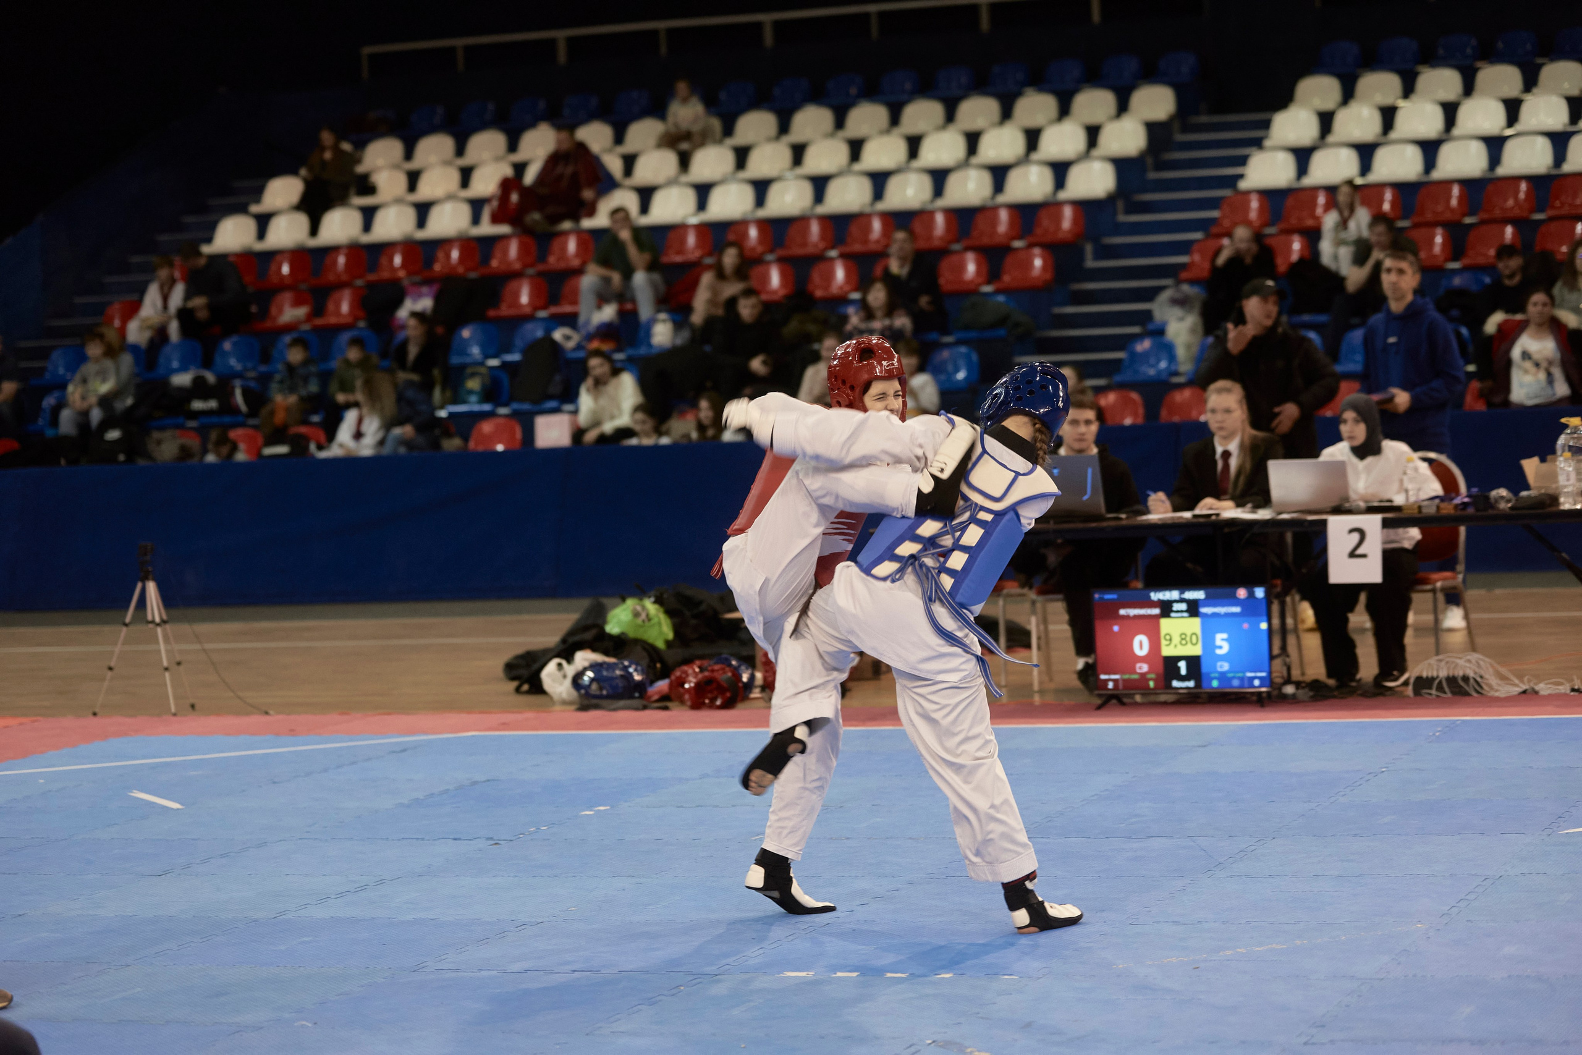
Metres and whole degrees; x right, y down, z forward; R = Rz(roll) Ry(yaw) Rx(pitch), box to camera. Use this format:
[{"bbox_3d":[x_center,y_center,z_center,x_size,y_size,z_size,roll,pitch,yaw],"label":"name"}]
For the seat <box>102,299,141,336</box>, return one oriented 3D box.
[{"bbox_3d":[-5.185,-1.597,30.543,0.400,0.315,0.370,-2,3,20],"label":"seat"}]

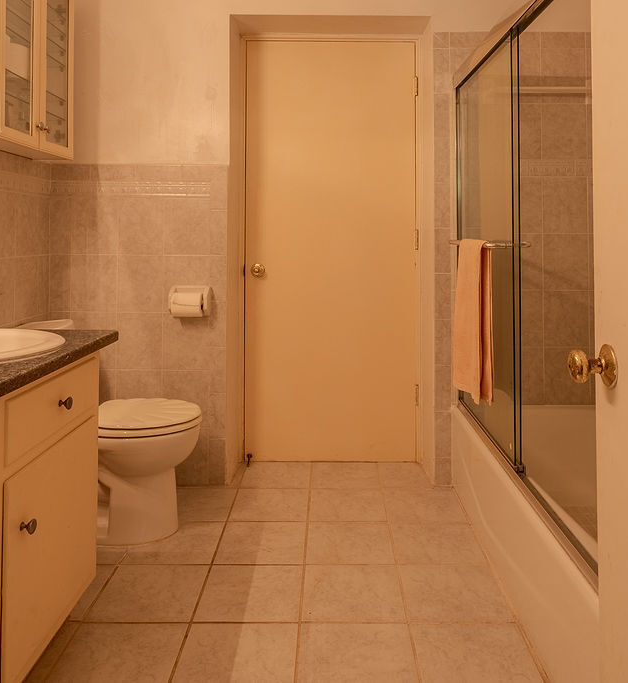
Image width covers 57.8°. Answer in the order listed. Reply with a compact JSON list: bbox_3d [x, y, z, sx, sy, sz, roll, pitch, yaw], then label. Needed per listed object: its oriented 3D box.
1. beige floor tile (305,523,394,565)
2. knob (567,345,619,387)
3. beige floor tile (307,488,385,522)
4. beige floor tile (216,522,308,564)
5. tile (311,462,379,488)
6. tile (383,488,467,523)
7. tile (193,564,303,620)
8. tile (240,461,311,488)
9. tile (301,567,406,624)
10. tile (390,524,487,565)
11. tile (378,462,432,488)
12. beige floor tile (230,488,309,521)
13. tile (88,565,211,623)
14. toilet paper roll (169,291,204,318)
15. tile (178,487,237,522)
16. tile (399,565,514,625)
[{"bbox_3d":[0.128,0.729,2.055,0.313,0.012,0.296,-1,10,2],"label":"beige floor tile"},{"bbox_3d":[0.415,0.038,0.864,0.066,0.066,0.066,0,9,7],"label":"knob"},{"bbox_3d":[0.134,0.676,2.346,0.305,0.010,0.300,-1,9,2],"label":"beige floor tile"},{"bbox_3d":[-0.185,0.733,2.064,0.313,0.012,0.296,-1,10,2],"label":"beige floor tile"},{"bbox_3d":[0.143,0.624,2.638,0.313,0.012,0.296,-1,10,2],"label":"tile"},{"bbox_3d":[0.445,0.672,2.337,0.305,0.010,0.300,-1,9,2],"label":"tile"},{"bbox_3d":[-0.193,0.777,1.760,0.305,0.010,0.300,-1,9,2],"label":"tile"},{"bbox_3d":[-0.170,0.628,2.647,0.313,0.012,0.296,-1,10,2],"label":"tile"},{"bbox_3d":[0.120,0.781,1.764,0.313,0.012,0.296,-1,10,2],"label":"tile"},{"bbox_3d":[0.437,0.721,2.039,0.305,0.010,0.300,-1,9,2],"label":"tile"},{"bbox_3d":[0.416,0.621,2.630,0.232,0.012,0.296,-1,10,2],"label":"tile"},{"bbox_3d":[-0.178,0.680,2.356,0.313,0.012,0.296,-1,10,2],"label":"beige floor tile"},{"bbox_3d":[-0.504,0.781,1.769,0.305,0.010,0.300,-1,9,2],"label":"tile"},{"bbox_3d":[-0.538,-0.154,2.400,0.122,0.104,0.104,-1,9,2],"label":"toilet paper roll"},{"bbox_3d":[-0.491,0.684,2.365,0.313,0.012,0.296,-1,10,2],"label":"tile"},{"bbox_3d":[0.429,0.770,1.742,0.305,0.010,0.300,-1,9,2],"label":"tile"}]

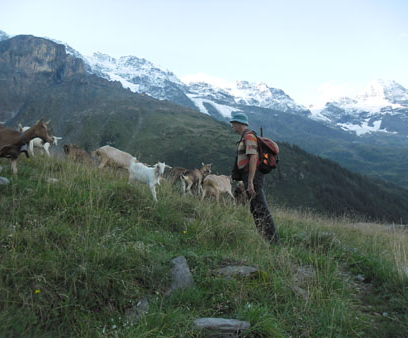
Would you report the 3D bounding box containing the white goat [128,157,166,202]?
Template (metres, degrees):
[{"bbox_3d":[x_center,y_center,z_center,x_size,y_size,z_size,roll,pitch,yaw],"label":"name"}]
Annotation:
[{"bbox_3d":[-0.982,0.179,6.000,0.820,0.800,0.300,2,3,44],"label":"white goat"}]

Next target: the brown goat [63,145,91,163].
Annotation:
[{"bbox_3d":[-2.978,-0.275,8.400,0.880,0.720,0.320,-1,3,-30],"label":"brown goat"}]

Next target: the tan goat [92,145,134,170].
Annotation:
[{"bbox_3d":[-1.948,-0.160,8.000,1.200,0.830,0.360,-1,2,-15],"label":"tan goat"}]

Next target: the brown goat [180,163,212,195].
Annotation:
[{"bbox_3d":[-0.167,0.233,7.800,0.850,0.780,0.300,-2,3,-41],"label":"brown goat"}]

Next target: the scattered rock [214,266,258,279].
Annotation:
[{"bbox_3d":[0.287,0.943,3.200,0.400,0.080,0.220,0,2,0],"label":"scattered rock"}]

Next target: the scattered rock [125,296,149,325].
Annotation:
[{"bbox_3d":[-0.445,0.947,2.350,0.160,0.160,0.140,0,2,0],"label":"scattered rock"}]

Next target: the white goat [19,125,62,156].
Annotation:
[{"bbox_3d":[-3.724,-0.626,8.000,0.950,0.740,0.300,0,2,-12],"label":"white goat"}]

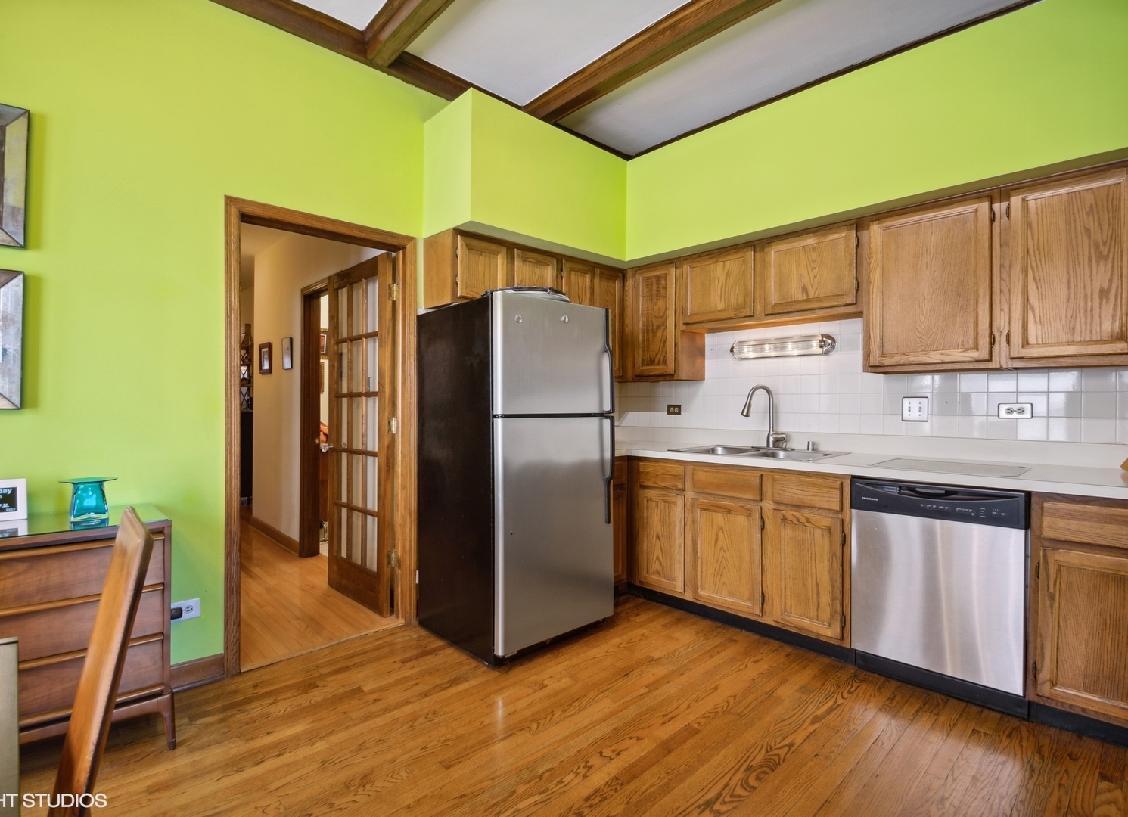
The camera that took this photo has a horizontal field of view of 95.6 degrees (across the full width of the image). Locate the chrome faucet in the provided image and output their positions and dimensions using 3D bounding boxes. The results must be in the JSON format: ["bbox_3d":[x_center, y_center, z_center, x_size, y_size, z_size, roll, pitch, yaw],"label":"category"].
[{"bbox_3d":[1.164,0.058,2.956,0.232,0.374,0.121,0,1,-32],"label":"chrome faucet"}]

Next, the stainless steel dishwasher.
[{"bbox_3d":[1.677,0.741,2.280,0.580,0.864,0.606,1,1,42],"label":"stainless steel dishwasher"}]

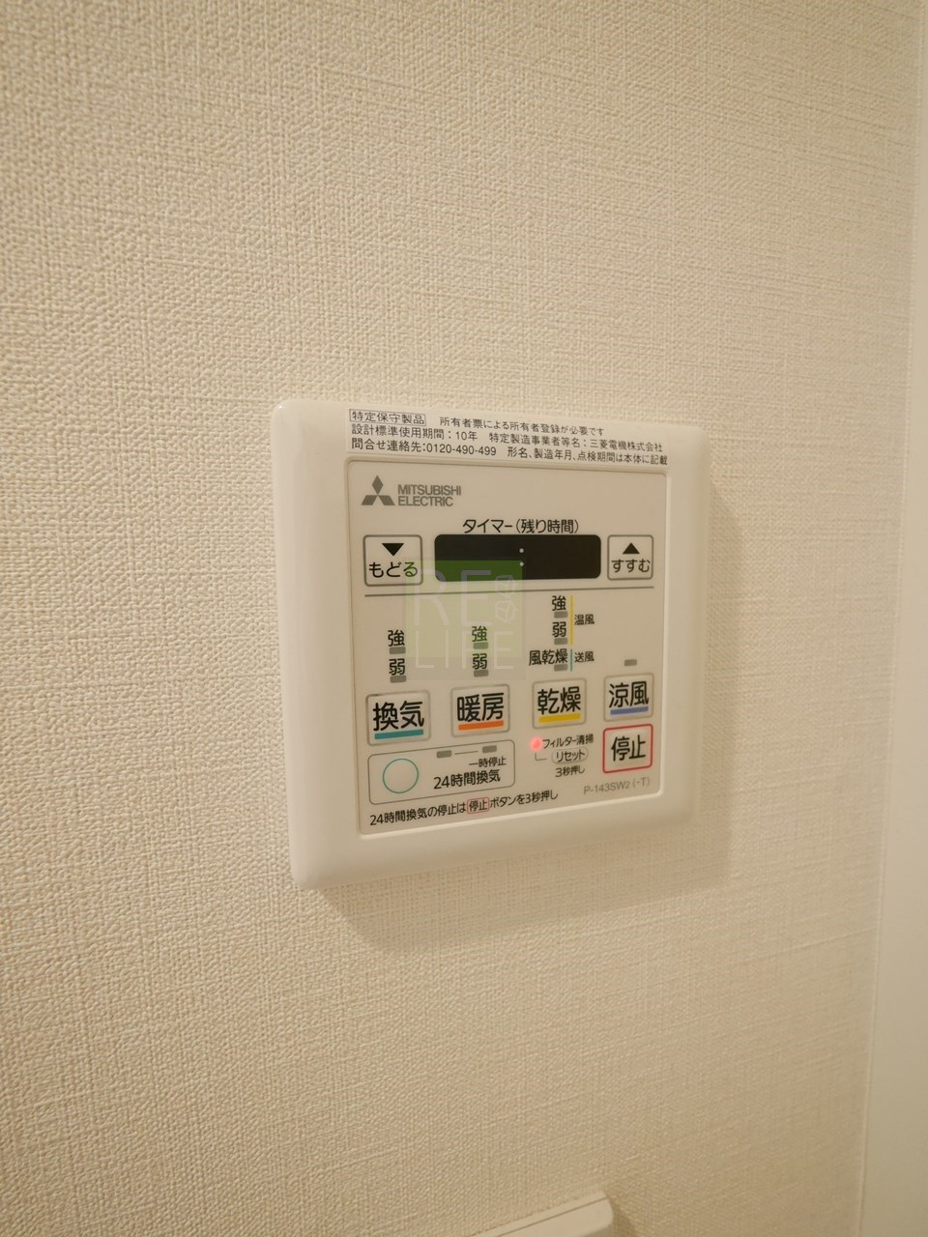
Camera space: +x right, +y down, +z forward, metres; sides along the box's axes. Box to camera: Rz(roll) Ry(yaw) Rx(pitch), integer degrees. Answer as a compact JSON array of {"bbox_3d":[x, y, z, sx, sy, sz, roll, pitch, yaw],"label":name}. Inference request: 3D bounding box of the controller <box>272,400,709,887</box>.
[{"bbox_3d":[0.013,0.006,0.135,0.117,0.120,0.015,-2,5,-14],"label":"controller"}]

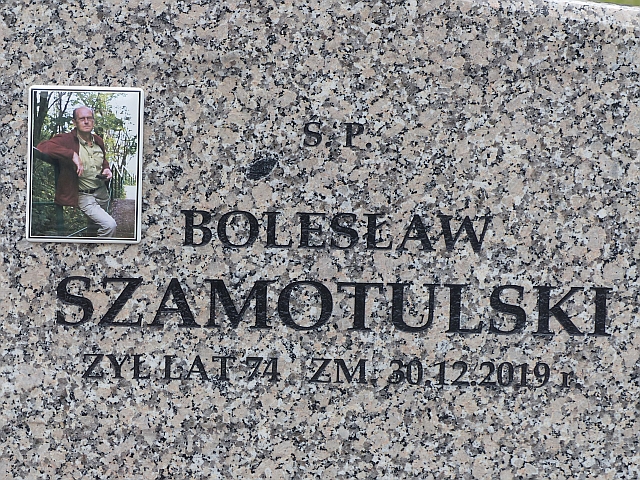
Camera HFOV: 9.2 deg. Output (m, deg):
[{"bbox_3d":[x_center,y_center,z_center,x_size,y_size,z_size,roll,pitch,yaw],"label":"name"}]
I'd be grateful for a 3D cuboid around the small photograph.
[{"bbox_3d":[-0.223,-0.072,3.755,0.110,0.150,0.006,1,8,0],"label":"small photograph"}]

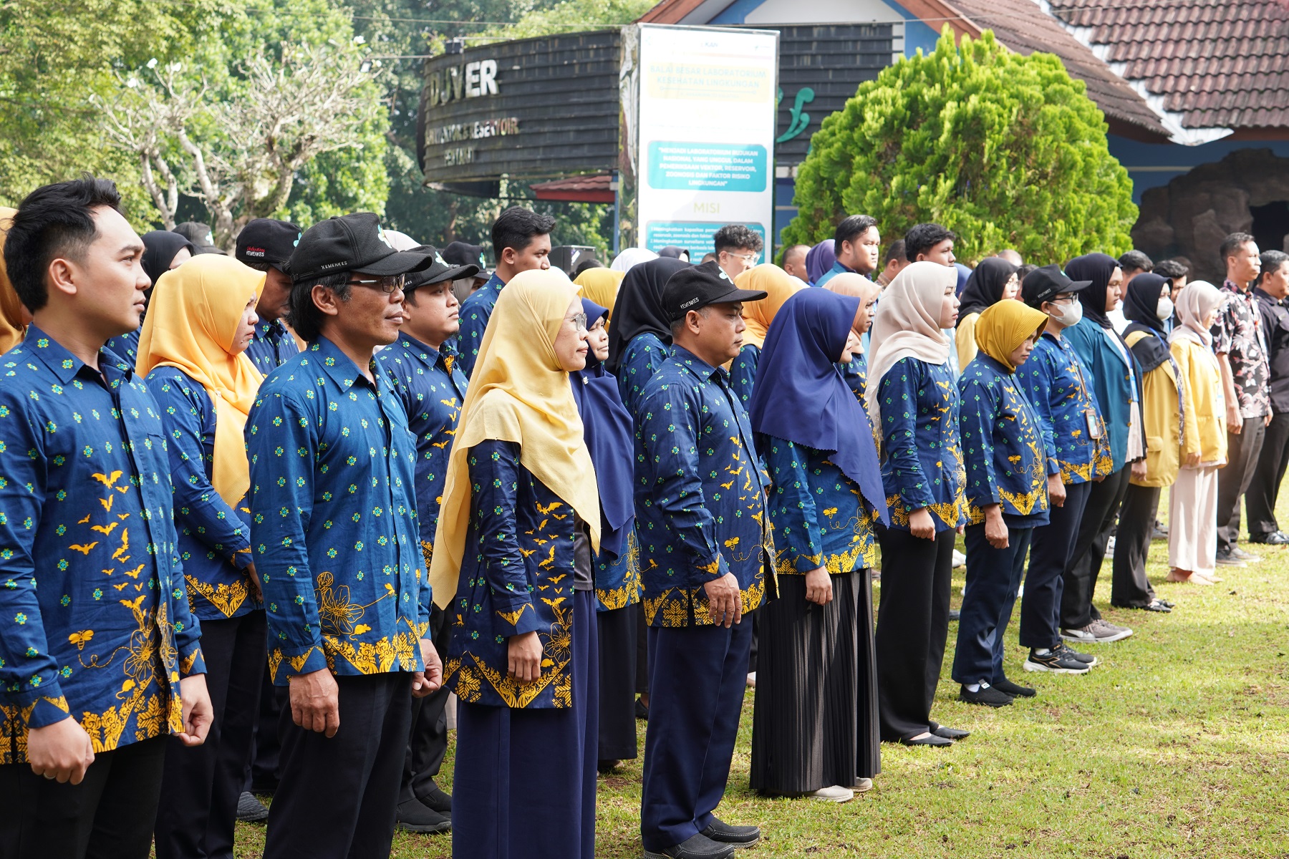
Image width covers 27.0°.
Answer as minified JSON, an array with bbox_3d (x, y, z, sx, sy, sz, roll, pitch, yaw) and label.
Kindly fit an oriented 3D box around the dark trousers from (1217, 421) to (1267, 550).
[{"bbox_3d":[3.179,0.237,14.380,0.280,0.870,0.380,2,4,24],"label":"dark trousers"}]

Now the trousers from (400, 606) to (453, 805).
[{"bbox_3d":[-0.682,0.620,7.720,0.270,0.920,0.360,3,4,26],"label":"trousers"}]

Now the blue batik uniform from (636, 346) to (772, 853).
[{"bbox_3d":[0.163,0.472,7.580,0.350,1.430,0.500,2,4,24],"label":"blue batik uniform"}]

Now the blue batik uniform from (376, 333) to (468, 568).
[{"bbox_3d":[-0.647,0.073,7.790,0.300,0.710,0.500,2,4,26],"label":"blue batik uniform"}]

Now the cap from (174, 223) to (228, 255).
[{"bbox_3d":[-1.701,-0.719,10.200,0.260,0.140,0.180,2,4,27],"label":"cap"}]

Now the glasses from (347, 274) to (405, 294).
[{"bbox_3d":[-0.574,-0.295,5.460,0.145,0.045,0.140,2,4,18],"label":"glasses"}]

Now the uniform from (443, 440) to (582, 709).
[{"bbox_3d":[-0.307,0.302,6.380,0.300,0.720,0.430,3,4,23],"label":"uniform"}]

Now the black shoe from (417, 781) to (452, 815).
[{"bbox_3d":[-0.587,1.085,7.880,0.280,0.105,0.100,2,4,20],"label":"black shoe"}]

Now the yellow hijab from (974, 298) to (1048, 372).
[{"bbox_3d":[1.370,-0.354,10.050,0.270,0.280,0.230,13,8,23],"label":"yellow hijab"}]

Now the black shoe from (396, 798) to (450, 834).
[{"bbox_3d":[-0.655,1.095,7.680,0.280,0.110,0.110,2,4,24],"label":"black shoe"}]

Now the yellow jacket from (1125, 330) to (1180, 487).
[{"bbox_3d":[2.389,-0.102,12.650,0.280,0.750,0.430,2,4,18],"label":"yellow jacket"}]

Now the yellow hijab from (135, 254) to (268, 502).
[{"bbox_3d":[-1.144,-0.126,6.970,0.350,0.650,0.370,1,4,19],"label":"yellow hijab"}]

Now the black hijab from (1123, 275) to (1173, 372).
[{"bbox_3d":[2.346,-0.504,12.550,0.270,0.470,0.310,2,4,24],"label":"black hijab"}]

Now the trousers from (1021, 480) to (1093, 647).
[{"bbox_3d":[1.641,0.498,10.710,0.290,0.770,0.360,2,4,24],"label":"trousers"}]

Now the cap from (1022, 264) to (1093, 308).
[{"bbox_3d":[1.670,-0.580,10.850,0.275,0.155,0.180,2,4,20],"label":"cap"}]

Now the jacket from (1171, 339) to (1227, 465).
[{"bbox_3d":[2.767,-0.139,13.450,0.280,0.660,0.440,2,4,23],"label":"jacket"}]

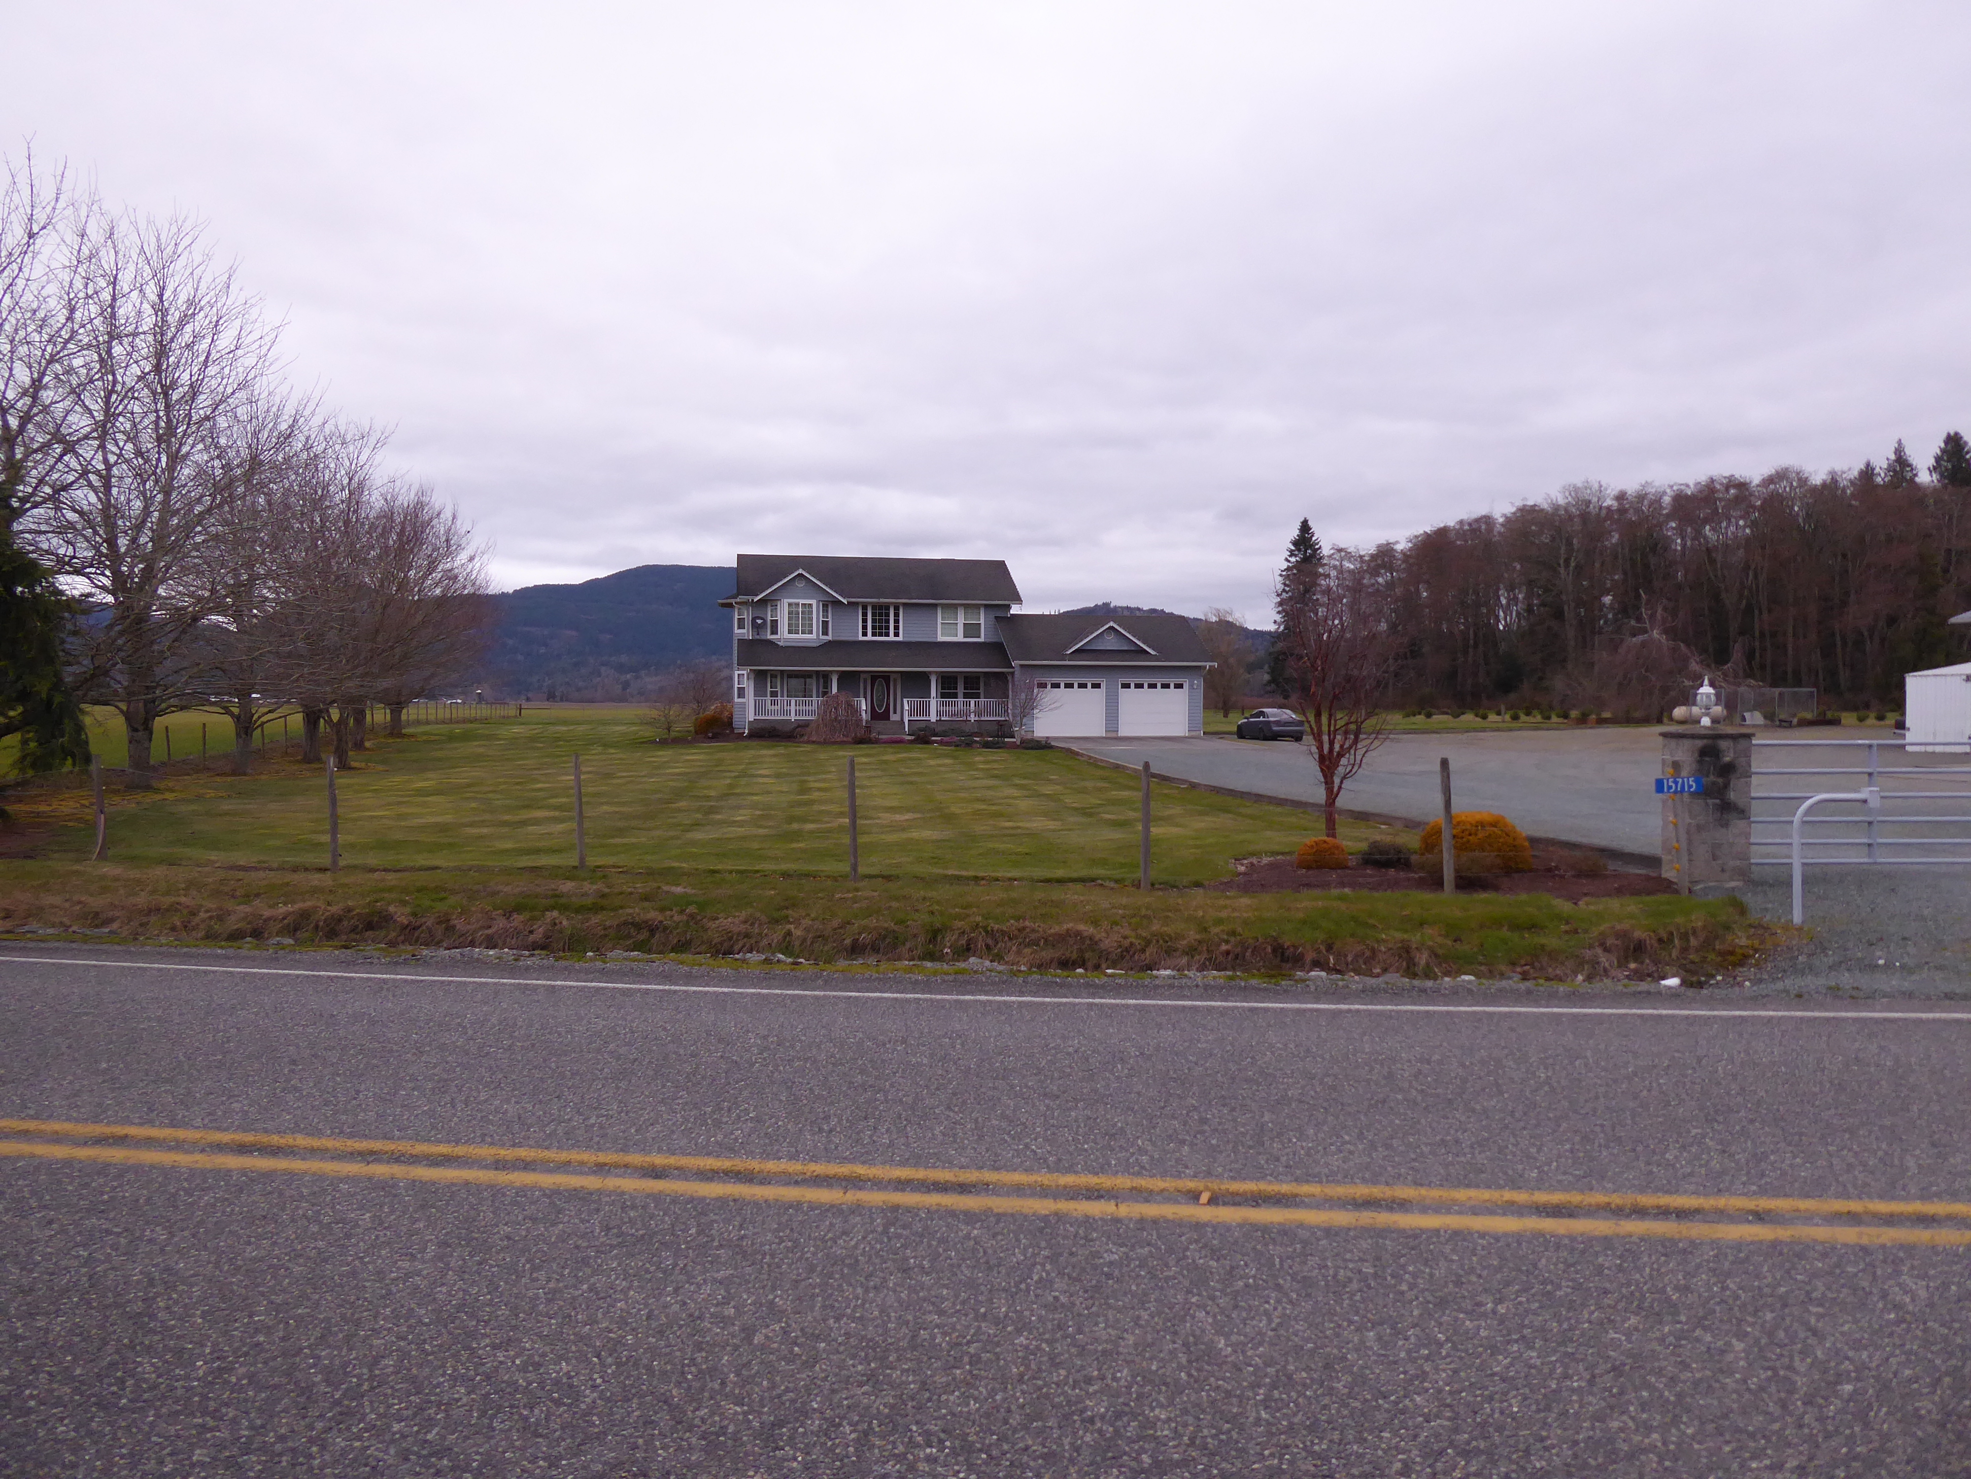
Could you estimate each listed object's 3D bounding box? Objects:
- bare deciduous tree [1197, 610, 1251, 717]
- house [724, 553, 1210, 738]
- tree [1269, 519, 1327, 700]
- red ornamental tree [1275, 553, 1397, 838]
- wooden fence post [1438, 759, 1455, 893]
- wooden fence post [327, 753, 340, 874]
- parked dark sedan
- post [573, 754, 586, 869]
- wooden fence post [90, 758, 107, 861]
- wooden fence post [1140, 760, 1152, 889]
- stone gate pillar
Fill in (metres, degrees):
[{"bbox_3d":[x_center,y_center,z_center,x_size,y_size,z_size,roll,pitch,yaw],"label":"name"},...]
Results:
[{"bbox_3d":[22.563,-7.266,135.000,4.965,10.442,4.965,0,2,0],"label":"bare deciduous tree"},{"bbox_3d":[-1.333,-4.449,67.704,22.100,8.350,10.400,0,2,-11],"label":"house"},{"bbox_3d":[47.680,-18.956,215.000,10.001,28.840,10.001,0,2,0],"label":"tree"},{"bbox_3d":[4.316,-0.483,17.500,1.414,3.521,1.414,0,2,0],"label":"red ornamental tree"},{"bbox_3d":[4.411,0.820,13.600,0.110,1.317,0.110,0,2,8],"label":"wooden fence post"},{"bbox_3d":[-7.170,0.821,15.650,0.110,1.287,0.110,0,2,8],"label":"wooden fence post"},{"bbox_3d":[12.954,-0.652,64.800,1.800,1.440,4.600,0,2,-10],"label":"parked dark sedan"},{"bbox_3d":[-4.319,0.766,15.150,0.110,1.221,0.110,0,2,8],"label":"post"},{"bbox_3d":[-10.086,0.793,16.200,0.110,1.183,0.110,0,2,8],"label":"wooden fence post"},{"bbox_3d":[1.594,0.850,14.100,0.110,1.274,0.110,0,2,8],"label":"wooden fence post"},{"bbox_3d":[7.298,0.685,14.400,0.670,1.570,0.670,0,2,6],"label":"stone gate pillar"}]

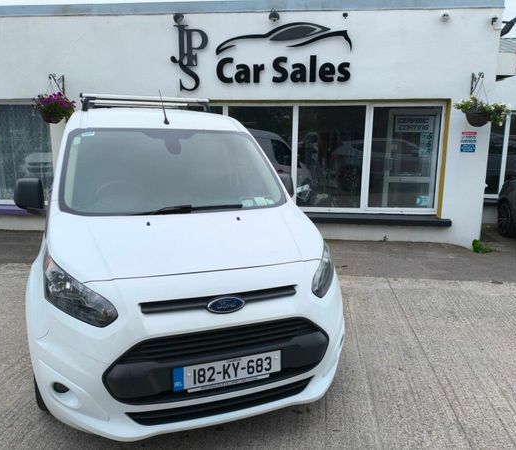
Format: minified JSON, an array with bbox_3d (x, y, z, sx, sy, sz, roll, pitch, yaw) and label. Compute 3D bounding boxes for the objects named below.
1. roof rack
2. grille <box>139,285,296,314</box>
[{"bbox_3d":[-1.093,-1.174,4.255,1.200,0.135,0.820,-3,11,-20],"label":"roof rack"},{"bbox_3d":[-0.154,0.357,2.029,0.780,0.085,0.100,-3,11,-20],"label":"grille"}]

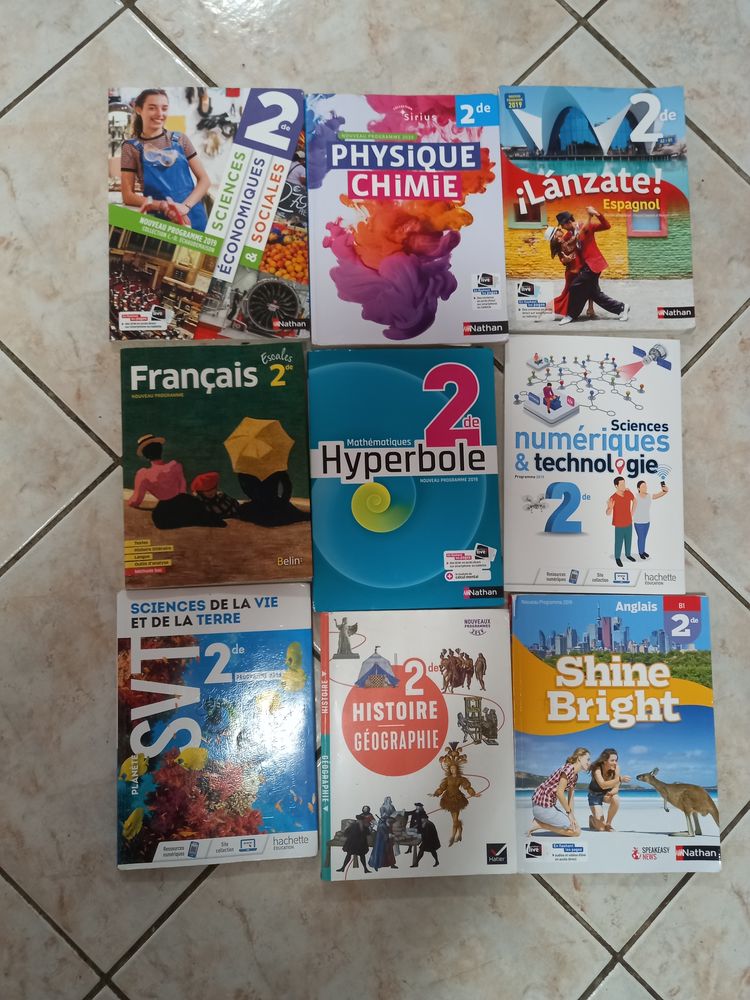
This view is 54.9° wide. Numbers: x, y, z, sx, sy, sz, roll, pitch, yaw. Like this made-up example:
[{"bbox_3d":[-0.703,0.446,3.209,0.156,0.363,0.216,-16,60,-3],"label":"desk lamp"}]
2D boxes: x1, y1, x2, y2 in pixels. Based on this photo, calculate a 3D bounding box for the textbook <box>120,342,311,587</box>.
[{"bbox_3d":[-0.164,-0.037,0.756,0.189,0.020,0.248,-3,85,-4],"label":"textbook"}]

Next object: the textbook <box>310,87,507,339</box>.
[{"bbox_3d":[0.035,-0.307,0.794,0.213,0.018,0.283,-2,85,-4],"label":"textbook"}]

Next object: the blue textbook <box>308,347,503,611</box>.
[{"bbox_3d":[0.033,-0.023,0.768,0.198,0.018,0.276,-1,85,-4],"label":"blue textbook"}]

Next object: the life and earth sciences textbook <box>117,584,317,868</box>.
[{"bbox_3d":[-0.159,0.225,0.734,0.195,0.017,0.272,-2,85,-4],"label":"life and earth sciences textbook"}]

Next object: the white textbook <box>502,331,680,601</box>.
[{"bbox_3d":[0.237,-0.039,0.784,0.196,0.012,0.278,1,85,-3],"label":"white textbook"}]

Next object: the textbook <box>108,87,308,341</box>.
[{"bbox_3d":[-0.178,-0.308,0.782,0.210,0.016,0.281,-1,85,-4],"label":"textbook"}]

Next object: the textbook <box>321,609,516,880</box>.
[{"bbox_3d":[0.044,0.247,0.743,0.195,0.018,0.264,0,85,-3],"label":"textbook"}]

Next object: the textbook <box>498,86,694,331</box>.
[{"bbox_3d":[0.247,-0.325,0.810,0.213,0.015,0.281,-1,85,-4],"label":"textbook"}]

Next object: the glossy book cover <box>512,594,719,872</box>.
[{"bbox_3d":[0.249,0.241,0.757,0.213,0.016,0.282,0,85,-3],"label":"glossy book cover"}]

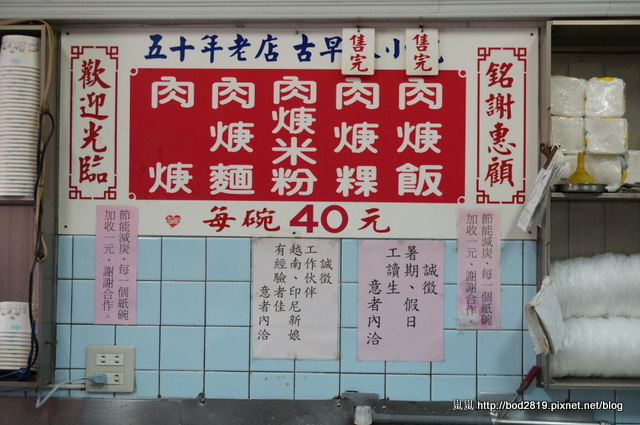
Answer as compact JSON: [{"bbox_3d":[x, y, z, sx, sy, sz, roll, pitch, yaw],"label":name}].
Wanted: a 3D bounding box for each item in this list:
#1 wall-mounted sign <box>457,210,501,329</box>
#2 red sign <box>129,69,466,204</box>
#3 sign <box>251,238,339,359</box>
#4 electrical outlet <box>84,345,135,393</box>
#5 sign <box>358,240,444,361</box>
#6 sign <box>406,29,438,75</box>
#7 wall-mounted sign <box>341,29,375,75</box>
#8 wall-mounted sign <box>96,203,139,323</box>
[{"bbox_3d":[0.391,0.139,2.225,0.104,0.294,0.010,1,-2,2],"label":"wall-mounted sign"},{"bbox_3d":[-0.059,-0.193,2.247,0.834,0.328,0.020,1,-2,2],"label":"red sign"},{"bbox_3d":[-0.059,0.213,2.240,0.216,0.299,0.010,1,-2,2],"label":"sign"},{"bbox_3d":[-0.519,0.387,2.244,0.119,0.113,0.018,1,-2,2],"label":"electrical outlet"},{"bbox_3d":[0.201,0.217,2.231,0.210,0.296,0.010,1,-2,2],"label":"sign"},{"bbox_3d":[0.252,-0.396,2.235,0.079,0.115,0.010,1,-2,2],"label":"sign"},{"bbox_3d":[0.095,-0.398,2.240,0.079,0.115,0.010,1,-2,2],"label":"wall-mounted sign"},{"bbox_3d":[-0.507,0.130,2.254,0.105,0.293,0.010,1,-2,2],"label":"wall-mounted sign"}]

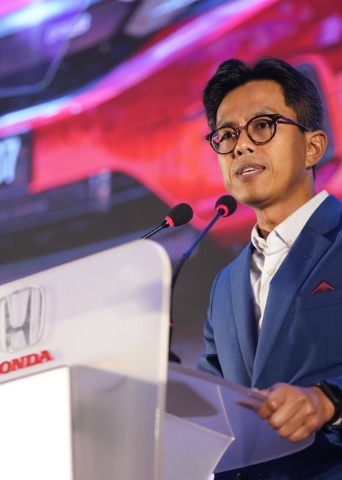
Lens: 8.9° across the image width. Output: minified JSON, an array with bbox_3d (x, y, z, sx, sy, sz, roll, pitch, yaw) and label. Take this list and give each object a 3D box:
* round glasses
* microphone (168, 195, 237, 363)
[{"bbox_3d":[0.149,-0.152,3.510,0.140,0.049,0.142,-15,-17,30],"label":"round glasses"},{"bbox_3d":[0.031,0.050,3.200,0.068,0.277,0.205,-9,-18,31],"label":"microphone"}]

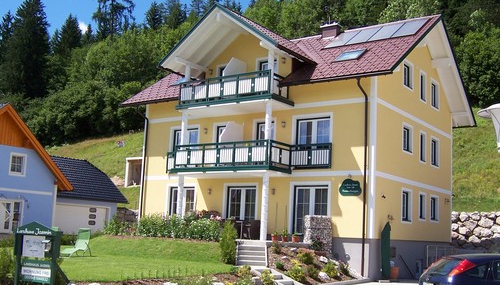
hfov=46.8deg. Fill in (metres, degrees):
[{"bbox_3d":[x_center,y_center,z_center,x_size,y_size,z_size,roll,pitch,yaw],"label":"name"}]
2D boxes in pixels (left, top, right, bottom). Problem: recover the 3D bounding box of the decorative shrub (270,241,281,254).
[{"bbox_3d":[0.955,3.933,21.641,0.374,0.431,0.353,2,-9,3],"label":"decorative shrub"}]

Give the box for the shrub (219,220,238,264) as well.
[{"bbox_3d":[-0.791,3.676,21.400,0.643,1.567,0.643,3,-8,0],"label":"shrub"}]

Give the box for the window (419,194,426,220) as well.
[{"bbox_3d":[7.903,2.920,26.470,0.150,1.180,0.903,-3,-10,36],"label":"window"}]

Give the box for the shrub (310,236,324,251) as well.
[{"bbox_3d":[2.477,3.715,21.200,0.462,0.541,0.462,-3,-10,36],"label":"shrub"}]

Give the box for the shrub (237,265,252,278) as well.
[{"bbox_3d":[-0.162,3.801,17.000,0.430,0.360,0.420,3,-9,0],"label":"shrub"}]

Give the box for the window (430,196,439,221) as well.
[{"bbox_3d":[8.828,3.189,27.716,0.150,1.216,1.204,-3,-10,36],"label":"window"}]

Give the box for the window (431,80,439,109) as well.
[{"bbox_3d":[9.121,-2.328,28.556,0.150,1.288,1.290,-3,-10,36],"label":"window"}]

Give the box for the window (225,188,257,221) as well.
[{"bbox_3d":[-0.405,3.034,26.298,1.641,2.000,0.160,-4,-11,36],"label":"window"}]

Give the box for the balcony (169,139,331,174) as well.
[{"bbox_3d":[-0.906,0.770,25.941,9.100,1.280,1.700,-4,-11,36],"label":"balcony"}]

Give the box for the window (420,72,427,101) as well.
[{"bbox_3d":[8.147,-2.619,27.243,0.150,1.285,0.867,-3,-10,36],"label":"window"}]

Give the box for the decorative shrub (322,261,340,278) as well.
[{"bbox_3d":[2.654,4.187,19.048,0.527,0.506,0.496,1,-9,8],"label":"decorative shrub"}]

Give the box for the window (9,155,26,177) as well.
[{"bbox_3d":[-14.524,1.362,36.041,0.160,1.299,1.057,-4,-11,36],"label":"window"}]

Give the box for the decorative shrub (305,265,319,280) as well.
[{"bbox_3d":[1.912,4.042,17.964,0.435,0.418,0.410,2,-9,6],"label":"decorative shrub"}]

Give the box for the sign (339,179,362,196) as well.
[{"bbox_3d":[3.916,1.763,22.503,0.972,0.662,0.060,-3,-10,36],"label":"sign"}]

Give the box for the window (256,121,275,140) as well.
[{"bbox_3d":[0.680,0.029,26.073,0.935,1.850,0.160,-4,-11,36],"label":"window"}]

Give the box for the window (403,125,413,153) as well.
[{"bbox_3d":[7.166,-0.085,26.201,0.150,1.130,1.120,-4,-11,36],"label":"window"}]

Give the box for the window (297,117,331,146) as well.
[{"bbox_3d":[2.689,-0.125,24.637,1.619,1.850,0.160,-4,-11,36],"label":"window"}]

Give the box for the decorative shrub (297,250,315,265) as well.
[{"bbox_3d":[1.944,4.028,20.237,0.630,0.538,0.592,2,-9,6],"label":"decorative shrub"}]

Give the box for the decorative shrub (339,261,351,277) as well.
[{"bbox_3d":[3.263,4.368,19.950,0.373,0.492,0.373,-3,-10,36],"label":"decorative shrub"}]

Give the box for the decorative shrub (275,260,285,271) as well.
[{"bbox_3d":[0.930,3.878,18.219,0.315,0.363,0.298,2,-9,3],"label":"decorative shrub"}]

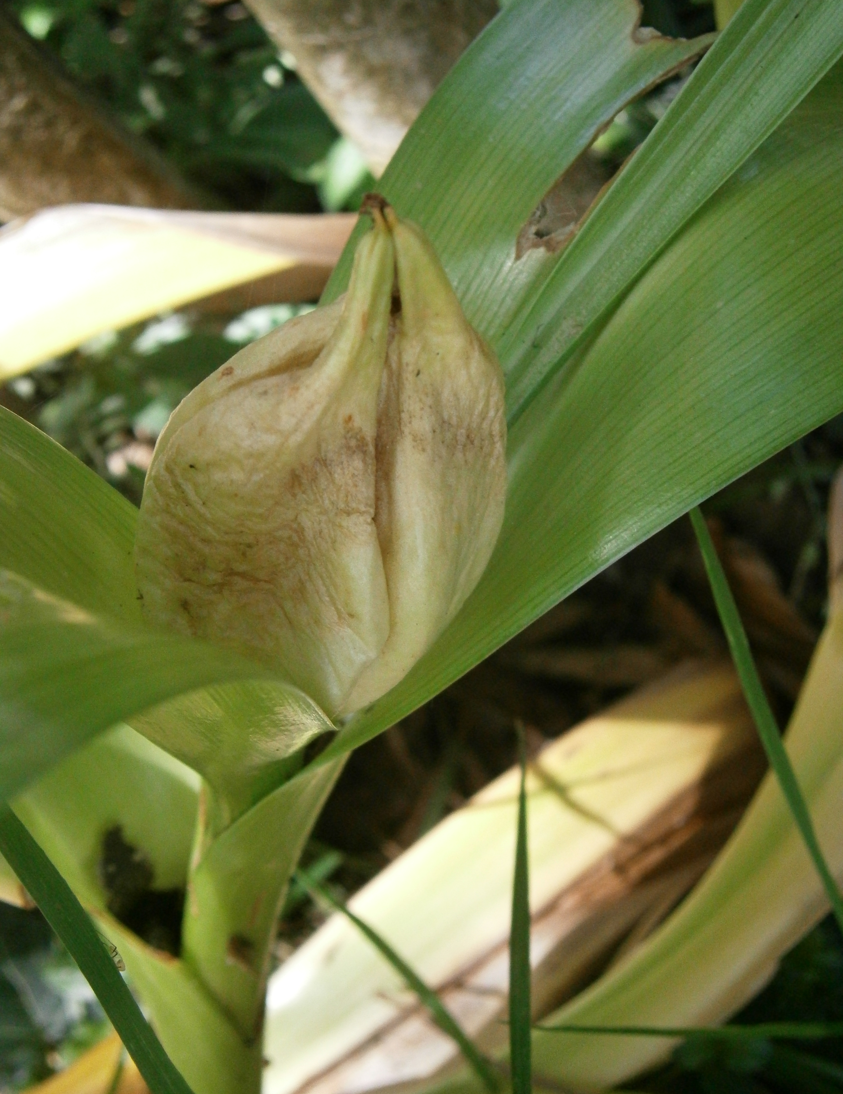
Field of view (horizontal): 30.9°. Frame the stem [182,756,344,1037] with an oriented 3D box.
[{"bbox_3d":[-0.024,0.053,0.232,0.019,0.044,0.017,14,21,0],"label":"stem"}]

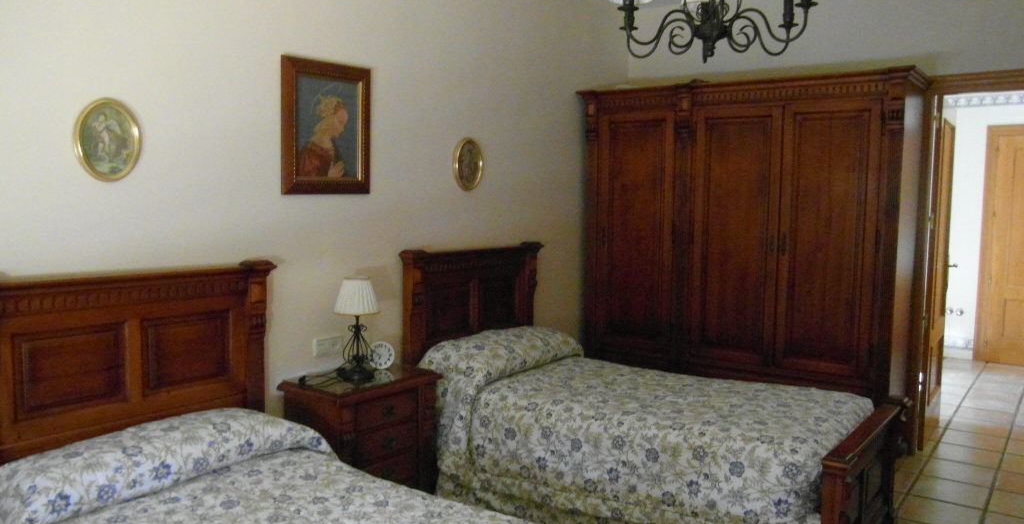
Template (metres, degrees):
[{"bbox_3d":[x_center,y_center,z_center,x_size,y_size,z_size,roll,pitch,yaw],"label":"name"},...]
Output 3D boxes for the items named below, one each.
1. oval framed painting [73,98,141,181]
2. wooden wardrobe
[{"bbox_3d":[-1.371,-0.414,2.414,0.022,0.282,0.216,4,7,38],"label":"oval framed painting"},{"bbox_3d":[1.370,0.006,4.348,1.923,2.085,0.643,4,6,35],"label":"wooden wardrobe"}]

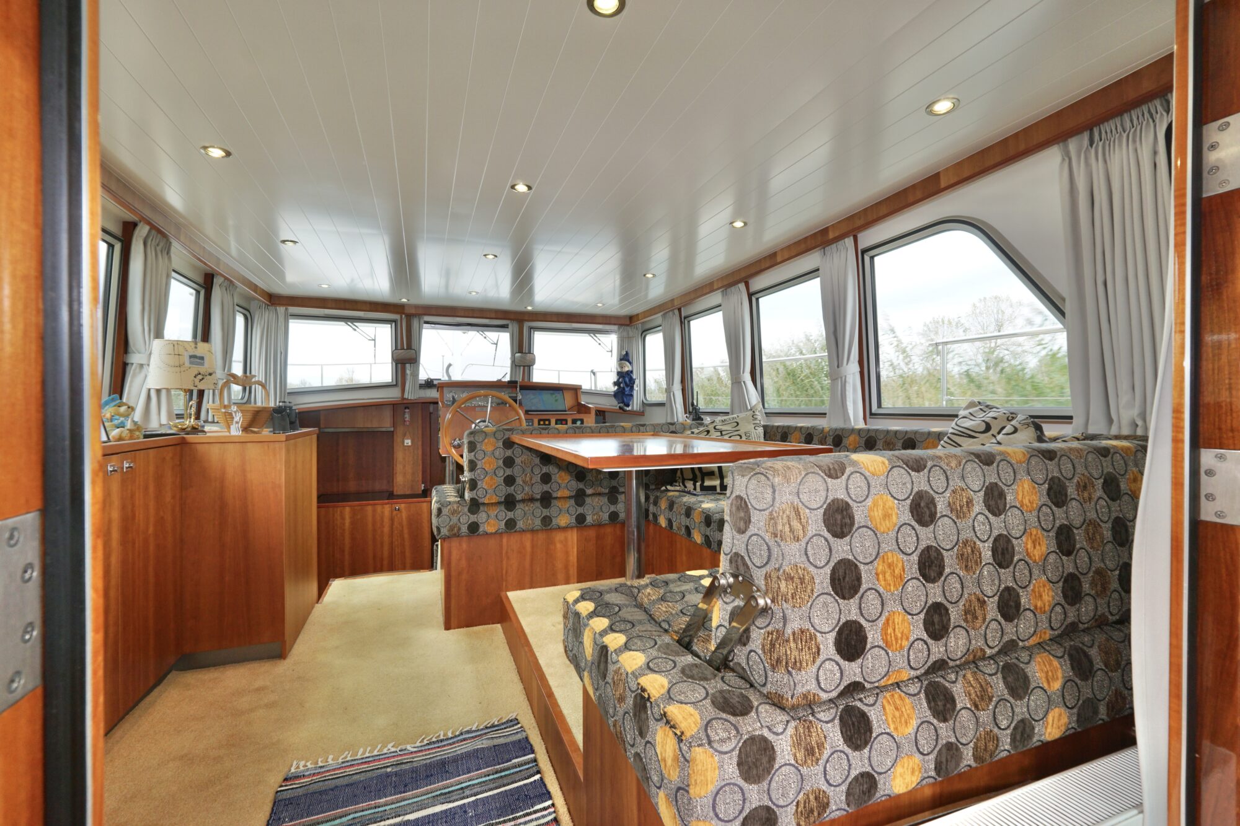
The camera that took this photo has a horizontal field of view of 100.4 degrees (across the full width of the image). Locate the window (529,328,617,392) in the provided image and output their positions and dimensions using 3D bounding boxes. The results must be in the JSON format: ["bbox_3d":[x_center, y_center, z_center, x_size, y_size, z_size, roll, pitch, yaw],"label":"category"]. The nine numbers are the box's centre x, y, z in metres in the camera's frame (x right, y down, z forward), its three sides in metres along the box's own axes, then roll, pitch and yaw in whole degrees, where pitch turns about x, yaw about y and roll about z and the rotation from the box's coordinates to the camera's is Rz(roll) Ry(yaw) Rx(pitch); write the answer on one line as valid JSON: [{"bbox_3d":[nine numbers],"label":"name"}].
[{"bbox_3d":[-0.441,-0.491,5.064,0.890,0.635,0.050,0,0,-17],"label":"window"}]

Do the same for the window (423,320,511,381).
[{"bbox_3d":[-1.409,-0.523,4.760,0.860,0.610,0.050,0,0,-21],"label":"window"}]

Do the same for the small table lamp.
[{"bbox_3d":[-1.793,-0.103,2.131,0.230,0.385,0.230,0,0,-23],"label":"small table lamp"}]

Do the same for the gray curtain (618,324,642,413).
[{"bbox_3d":[0.102,-0.443,5.141,0.280,0.880,0.120,0,0,-13],"label":"gray curtain"}]

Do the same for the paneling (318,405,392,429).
[{"bbox_3d":[-2.008,0.030,3.951,0.510,0.165,0.030,0,0,-23],"label":"paneling"}]

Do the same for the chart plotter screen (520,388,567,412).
[{"bbox_3d":[-0.575,-0.091,3.848,0.320,0.200,0.030,0,-35,-23],"label":"chart plotter screen"}]

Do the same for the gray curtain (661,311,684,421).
[{"bbox_3d":[0.436,-0.379,4.218,0.100,0.930,0.300,0,0,-23],"label":"gray curtain"}]

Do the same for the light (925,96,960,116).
[{"bbox_3d":[0.985,-0.944,1.579,0.088,0.030,0.088,0,0,-23],"label":"light"}]

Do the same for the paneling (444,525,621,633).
[{"bbox_3d":[-0.350,0.783,2.541,0.980,0.415,0.040,0,0,-23],"label":"paneling"}]

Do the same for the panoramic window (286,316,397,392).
[{"bbox_3d":[-2.342,-0.489,4.361,0.850,0.650,0.050,0,0,-27],"label":"panoramic window"}]

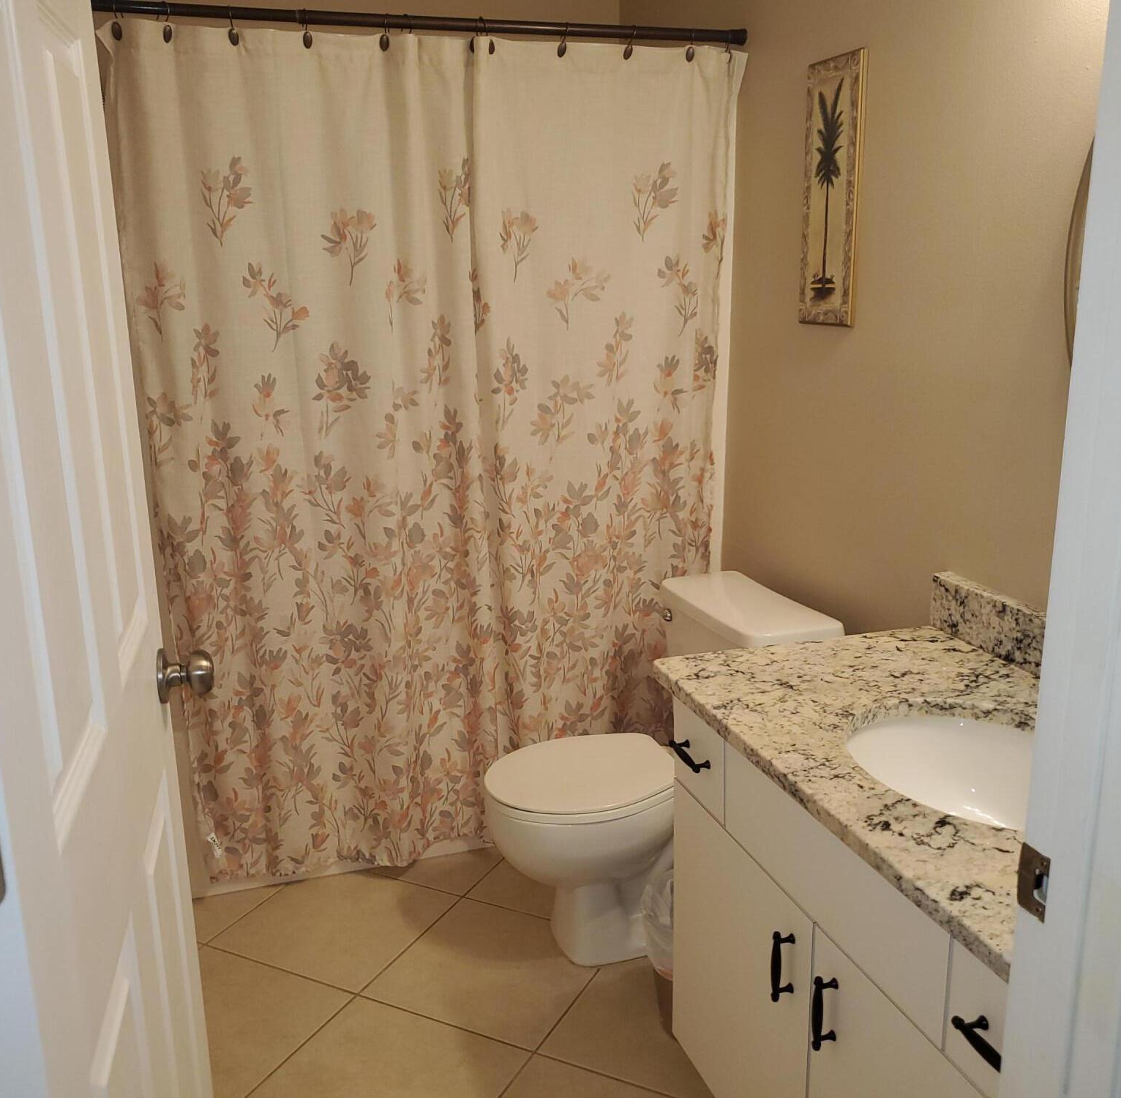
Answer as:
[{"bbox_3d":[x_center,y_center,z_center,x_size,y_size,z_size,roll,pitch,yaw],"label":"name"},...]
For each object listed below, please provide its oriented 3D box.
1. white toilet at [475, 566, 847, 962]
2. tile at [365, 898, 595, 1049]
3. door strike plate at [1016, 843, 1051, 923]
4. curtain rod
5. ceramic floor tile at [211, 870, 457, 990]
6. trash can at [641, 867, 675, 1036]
[{"bbox_3d":[0.176,0.490,2.419,0.707,0.722,0.455,-5,14,-17],"label":"white toilet"},{"bbox_3d":[-0.140,0.892,2.339,0.404,0.010,0.404,6,15,26],"label":"tile"},{"bbox_3d":[0.383,0.271,0.884,0.004,0.057,0.040,-5,14,-17],"label":"door strike plate"},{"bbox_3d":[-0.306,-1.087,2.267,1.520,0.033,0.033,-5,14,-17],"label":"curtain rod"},{"bbox_3d":[-0.506,0.856,2.516,0.404,0.010,0.404,6,15,26],"label":"ceramic floor tile"},{"bbox_3d":[0.284,0.796,2.128,0.254,0.262,0.254,-5,14,-17],"label":"trash can"}]

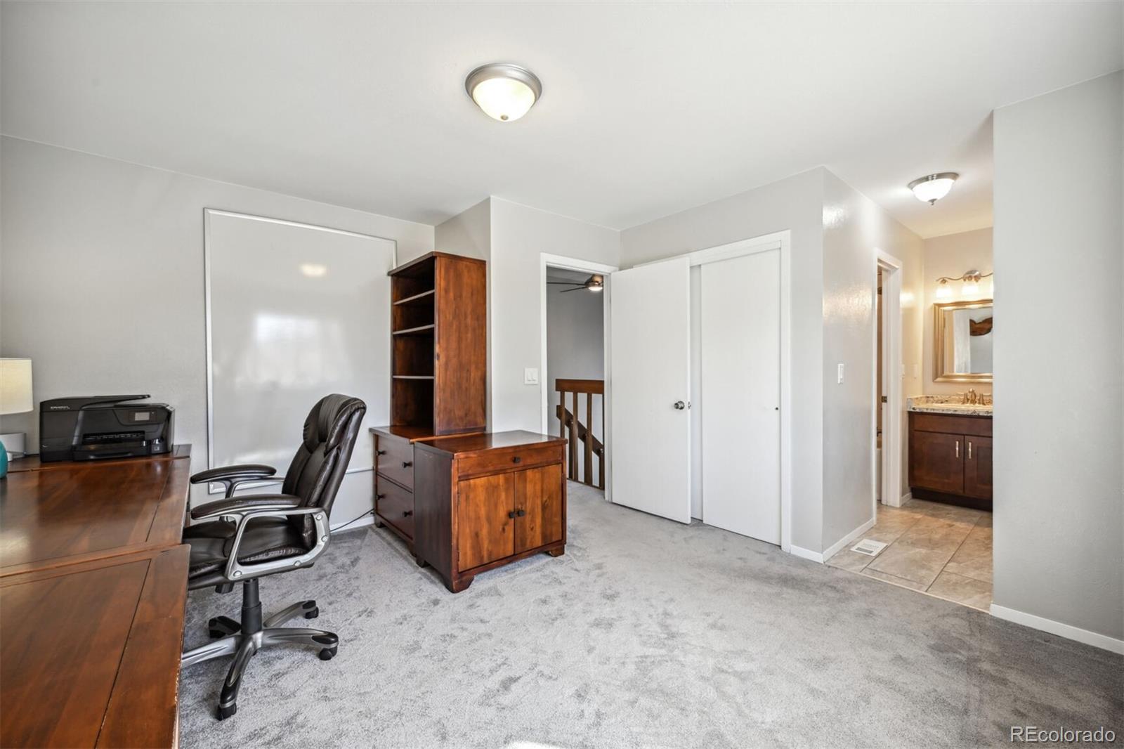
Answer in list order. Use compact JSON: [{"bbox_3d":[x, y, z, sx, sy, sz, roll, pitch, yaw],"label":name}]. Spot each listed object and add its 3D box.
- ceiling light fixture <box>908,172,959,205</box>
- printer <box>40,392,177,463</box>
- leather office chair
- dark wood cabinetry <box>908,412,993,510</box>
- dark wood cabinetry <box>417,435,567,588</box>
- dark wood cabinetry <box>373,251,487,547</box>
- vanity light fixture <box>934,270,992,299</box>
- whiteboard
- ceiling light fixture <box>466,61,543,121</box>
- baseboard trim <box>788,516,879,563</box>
[{"bbox_3d":[2.462,-1.201,2.899,0.266,0.165,0.266,-1,1,-40],"label":"ceiling light fixture"},{"bbox_3d":[-2.417,0.272,2.362,0.484,0.316,0.360,-1,1,-36],"label":"printer"},{"bbox_3d":[-1.269,0.644,1.835,0.775,1.090,0.660,-1,1,-39],"label":"leather office chair"},{"bbox_3d":[3.567,0.736,3.824,0.485,0.802,0.750,-1,1,-40],"label":"dark wood cabinetry"},{"bbox_3d":[-0.430,0.798,2.769,0.785,0.752,0.505,-1,1,-40],"label":"dark wood cabinetry"},{"bbox_3d":[-0.980,0.183,3.252,0.550,1.980,0.775,-1,1,-41],"label":"dark wood cabinetry"},{"bbox_3d":[3.667,-0.820,3.901,0.175,0.214,0.512,-1,1,-40],"label":"vanity light fixture"},{"bbox_3d":[-1.809,-0.157,3.193,1.224,1.842,0.026,-1,1,-40],"label":"whiteboard"},{"bbox_3d":[-0.253,-1.182,1.919,0.334,0.148,0.334,0,1,0],"label":"ceiling light fixture"},{"bbox_3d":[1.952,1.126,3.095,1.030,0.058,0.218,-1,1,-40],"label":"baseboard trim"}]

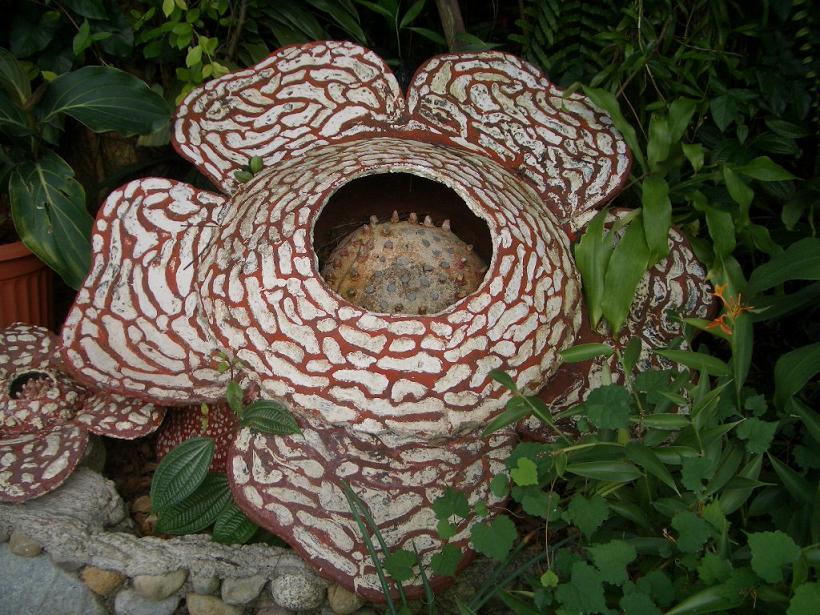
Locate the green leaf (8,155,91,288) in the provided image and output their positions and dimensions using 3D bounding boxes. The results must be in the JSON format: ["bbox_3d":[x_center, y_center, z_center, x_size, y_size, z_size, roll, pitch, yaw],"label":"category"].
[{"bbox_3d":[-0.740,-0.178,1.765,0.158,0.058,0.344,-25,74,-18],"label":"green leaf"}]

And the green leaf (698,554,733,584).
[{"bbox_3d":[0.450,0.384,1.220,0.048,0.012,0.047,-10,50,7],"label":"green leaf"}]

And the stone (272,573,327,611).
[{"bbox_3d":[-0.175,0.445,1.300,0.086,0.052,0.058,0,28,0],"label":"stone"}]

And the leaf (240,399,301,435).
[{"bbox_3d":[-0.229,0.179,1.360,0.107,0.012,0.054,20,57,6],"label":"leaf"}]

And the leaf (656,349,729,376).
[{"bbox_3d":[0.513,0.101,1.503,0.138,0.020,0.040,17,66,22],"label":"leaf"}]

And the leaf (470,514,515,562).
[{"bbox_3d":[0.144,0.396,1.402,0.071,0.014,0.076,-22,54,-13],"label":"leaf"}]

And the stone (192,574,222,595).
[{"bbox_3d":[-0.348,0.474,1.425,0.051,0.040,0.043,0,30,0],"label":"stone"}]

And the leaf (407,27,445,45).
[{"bbox_3d":[0.040,-0.656,2.000,0.111,0.011,0.038,27,70,12],"label":"leaf"}]

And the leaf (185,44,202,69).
[{"bbox_3d":[-0.519,-0.601,1.988,0.034,0.015,0.067,11,70,4],"label":"leaf"}]

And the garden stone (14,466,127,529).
[{"bbox_3d":[-0.631,0.353,1.540,0.205,0.085,0.120,0,30,0],"label":"garden stone"}]

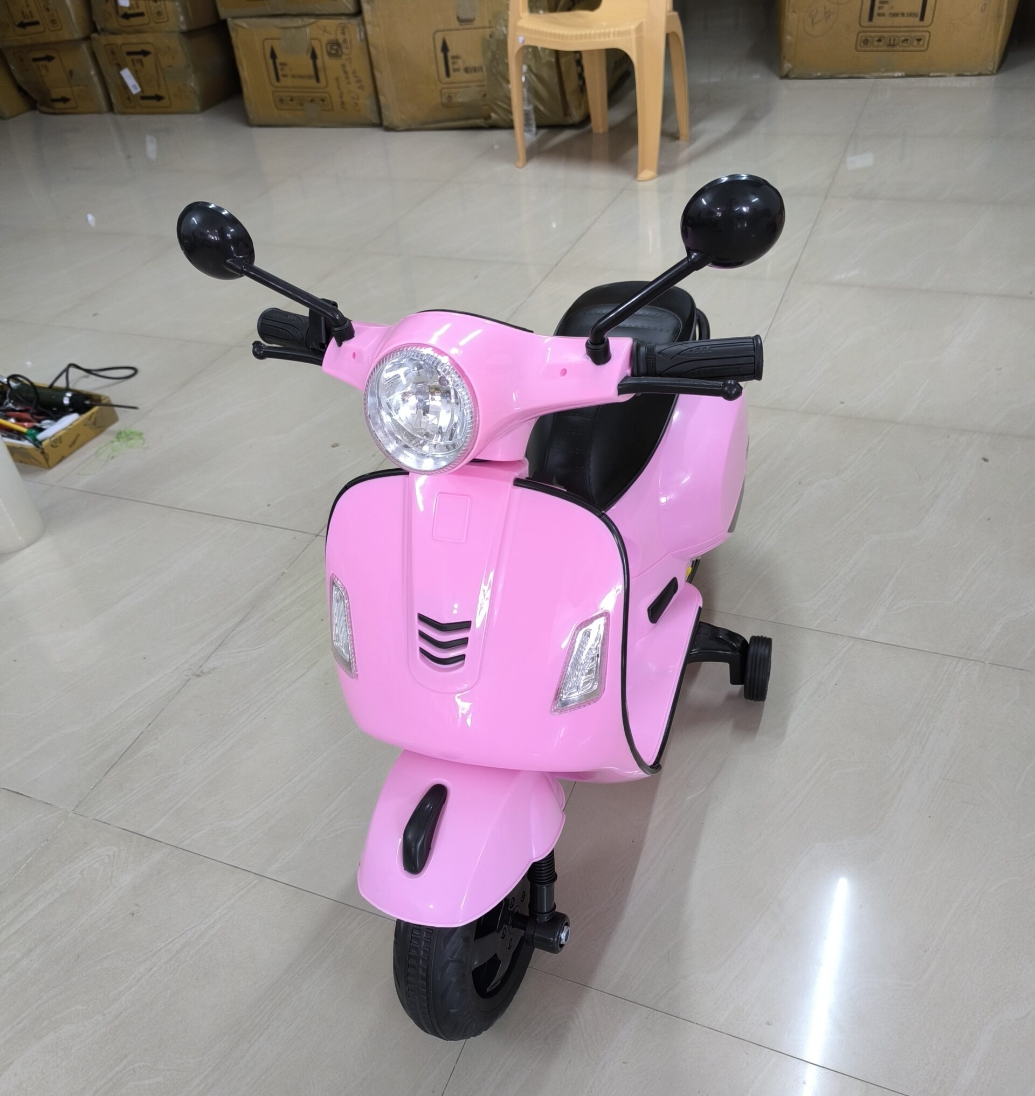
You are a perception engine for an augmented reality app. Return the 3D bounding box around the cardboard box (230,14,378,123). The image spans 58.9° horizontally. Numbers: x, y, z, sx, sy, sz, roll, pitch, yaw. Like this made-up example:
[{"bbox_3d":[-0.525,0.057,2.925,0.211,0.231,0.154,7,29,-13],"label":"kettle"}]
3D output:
[{"bbox_3d":[-0.756,-2.138,3.973,0.635,0.405,0.680,8,41,18],"label":"cardboard box"}]

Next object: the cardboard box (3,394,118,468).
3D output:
[{"bbox_3d":[-1.076,-0.280,1.987,0.360,0.058,0.197,13,43,23],"label":"cardboard box"}]

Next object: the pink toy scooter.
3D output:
[{"bbox_3d":[0.041,-0.076,0.999,0.500,0.775,0.945,7,41,16],"label":"pink toy scooter"}]

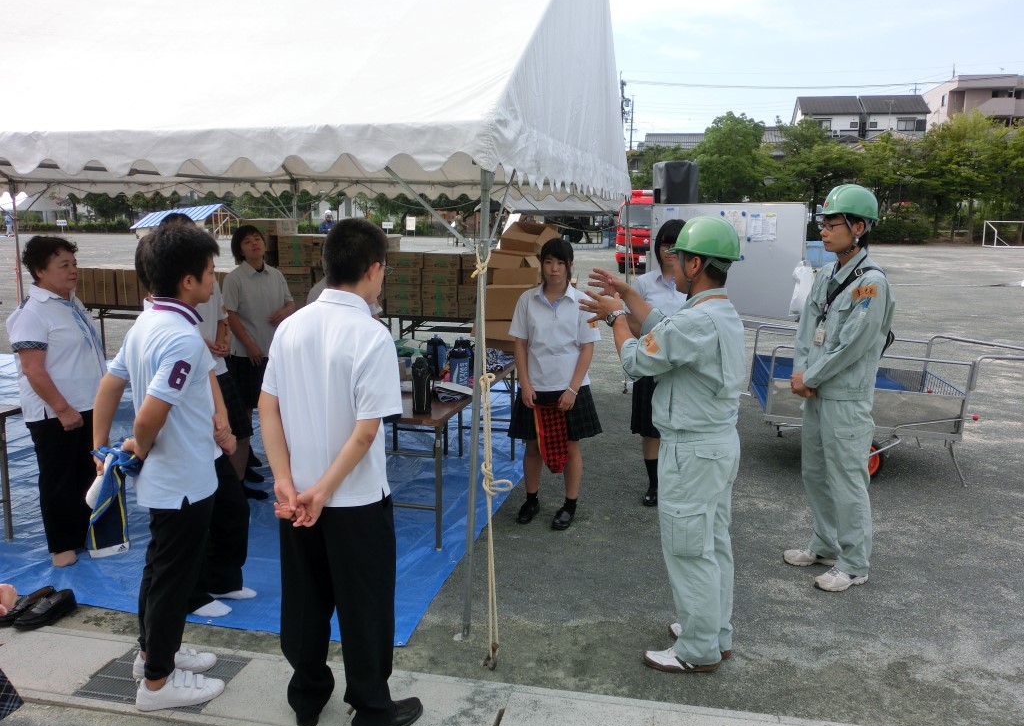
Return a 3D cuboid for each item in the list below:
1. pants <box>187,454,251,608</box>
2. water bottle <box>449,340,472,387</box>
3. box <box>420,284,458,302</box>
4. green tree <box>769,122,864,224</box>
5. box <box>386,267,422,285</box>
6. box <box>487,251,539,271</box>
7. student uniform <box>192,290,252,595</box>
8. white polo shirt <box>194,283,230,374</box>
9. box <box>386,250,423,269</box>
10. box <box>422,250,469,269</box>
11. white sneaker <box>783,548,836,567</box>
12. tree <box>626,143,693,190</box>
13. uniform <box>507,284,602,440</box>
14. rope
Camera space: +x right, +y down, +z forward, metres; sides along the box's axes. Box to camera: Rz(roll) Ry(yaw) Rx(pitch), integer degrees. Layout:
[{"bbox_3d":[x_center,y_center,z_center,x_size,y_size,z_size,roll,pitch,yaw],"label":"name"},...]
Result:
[{"bbox_3d":[-1.326,0.630,3.618,0.310,0.860,0.360,1,10,-1],"label":"pants"},{"bbox_3d":[-0.316,0.042,5.083,0.110,0.270,0.110,0,10,-4],"label":"water bottle"},{"bbox_3d":[-0.731,-0.776,9.054,0.405,0.172,0.370,3,10,13],"label":"box"},{"bbox_3d":[22.596,-13.624,62.558,7.400,9.210,7.400,0,10,0],"label":"green tree"},{"bbox_3d":[-1.130,-0.967,9.116,0.405,0.172,0.370,3,10,13],"label":"box"},{"bbox_3d":[0.011,-0.751,6.218,0.380,0.180,0.310,-1,11,-3],"label":"box"},{"bbox_3d":[-1.317,0.375,3.572,0.330,1.360,0.430,1,10,3],"label":"student uniform"},{"bbox_3d":[-1.864,-0.195,4.924,0.480,0.630,0.280,-5,12,-30],"label":"white polo shirt"},{"bbox_3d":[-1.106,-1.131,9.081,0.405,0.172,0.370,3,10,13],"label":"box"},{"bbox_3d":[-0.652,-1.036,8.304,0.365,0.150,0.370,2,11,11],"label":"box"},{"bbox_3d":[1.557,0.984,4.326,0.285,0.110,0.105,-1,10,-6],"label":"white sneaker"},{"bbox_3d":[11.216,-13.245,64.671,5.800,7.550,5.800,0,10,0],"label":"tree"},{"bbox_3d":[0.227,-0.002,4.610,0.520,0.875,0.320,2,11,12],"label":"uniform"},{"bbox_3d":[-0.095,0.367,3.205,0.140,1.618,0.250,2,10,6],"label":"rope"}]

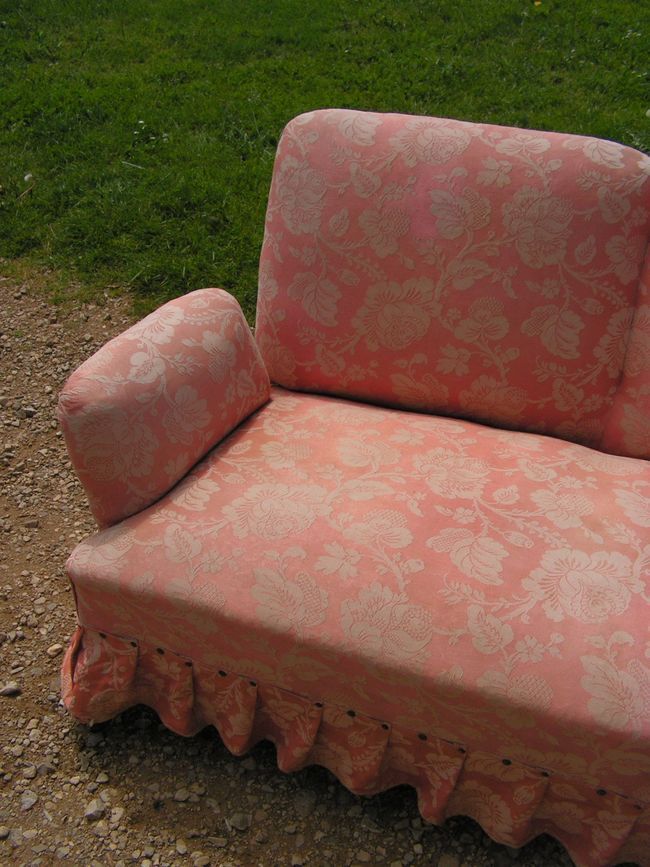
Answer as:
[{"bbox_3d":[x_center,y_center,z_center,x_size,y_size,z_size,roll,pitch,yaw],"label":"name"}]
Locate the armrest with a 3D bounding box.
[{"bbox_3d":[-0.279,-0.060,1.678,0.165,0.250,0.455,17,40,22],"label":"armrest"}]

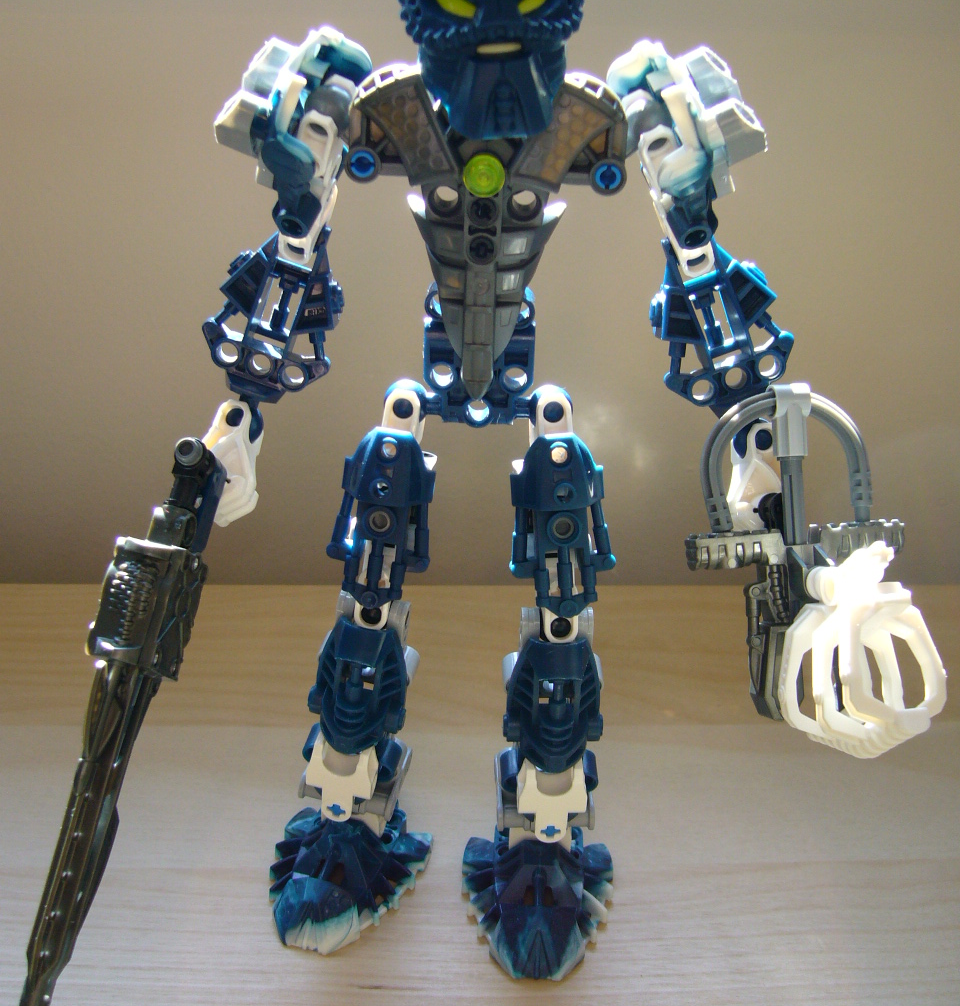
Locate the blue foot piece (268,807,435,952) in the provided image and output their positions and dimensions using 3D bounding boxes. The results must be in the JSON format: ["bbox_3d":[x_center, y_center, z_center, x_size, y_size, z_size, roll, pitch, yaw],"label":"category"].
[{"bbox_3d":[-0.035,0.089,0.320,0.038,0.019,0.046,10,23,18],"label":"blue foot piece"}]

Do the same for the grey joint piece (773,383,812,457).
[{"bbox_3d":[0.067,-0.017,0.280,0.008,0.016,0.008,11,23,7],"label":"grey joint piece"}]

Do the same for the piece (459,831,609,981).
[{"bbox_3d":[0.015,0.093,0.315,0.038,0.019,0.046,3,22,2],"label":"piece"}]

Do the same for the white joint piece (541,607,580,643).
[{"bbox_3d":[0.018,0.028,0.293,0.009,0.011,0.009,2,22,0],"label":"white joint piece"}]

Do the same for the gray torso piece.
[{"bbox_3d":[0.001,-0.058,0.268,0.054,0.064,0.029,2,22,0],"label":"gray torso piece"}]

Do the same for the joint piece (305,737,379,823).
[{"bbox_3d":[-0.033,0.065,0.319,0.017,0.026,0.012,13,38,4],"label":"joint piece"}]

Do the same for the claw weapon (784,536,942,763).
[{"bbox_3d":[0.082,0.032,0.279,0.031,0.038,0.029,2,22,0],"label":"claw weapon"}]

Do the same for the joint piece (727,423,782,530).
[{"bbox_3d":[0.064,-0.006,0.300,0.014,0.029,0.013,11,22,2],"label":"joint piece"}]

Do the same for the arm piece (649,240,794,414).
[{"bbox_3d":[0.054,-0.038,0.287,0.030,0.043,0.015,-20,20,9],"label":"arm piece"}]

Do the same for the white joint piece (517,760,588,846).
[{"bbox_3d":[0.018,0.069,0.315,0.017,0.026,0.012,2,37,0],"label":"white joint piece"}]

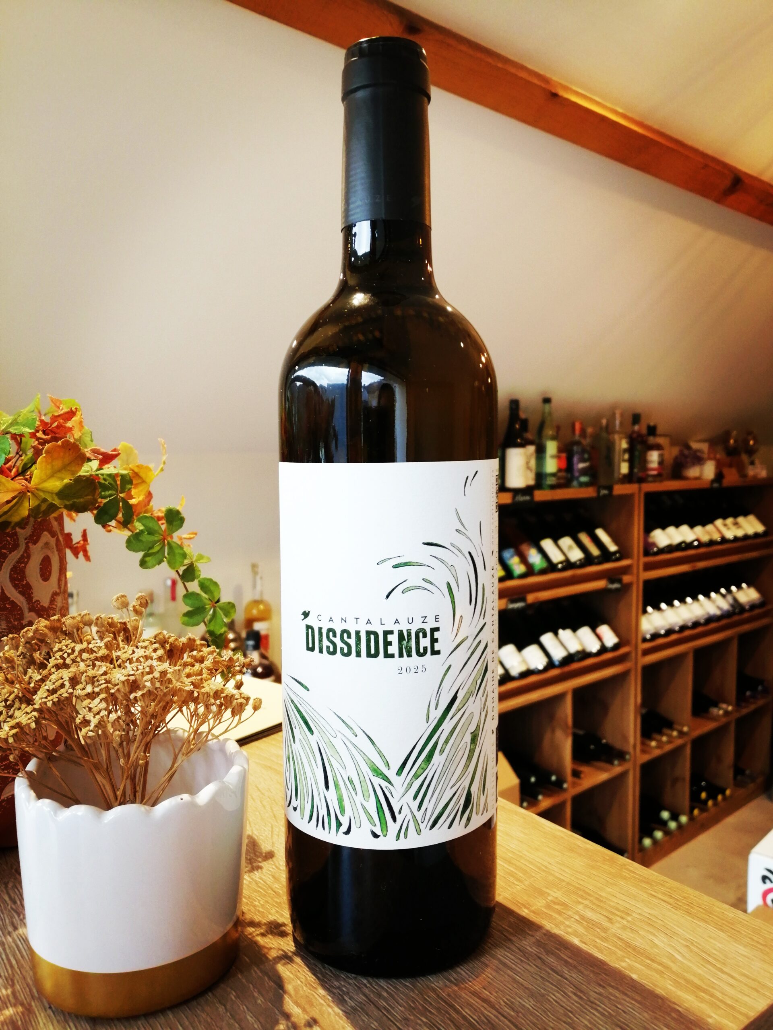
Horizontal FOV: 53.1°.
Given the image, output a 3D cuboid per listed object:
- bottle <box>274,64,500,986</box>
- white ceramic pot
[{"bbox_3d":[0.001,-0.004,0.271,0.075,0.300,0.075,0,4,9],"label":"bottle"},{"bbox_3d":[-0.083,0.114,0.258,0.073,0.068,0.070,0,4,0],"label":"white ceramic pot"}]

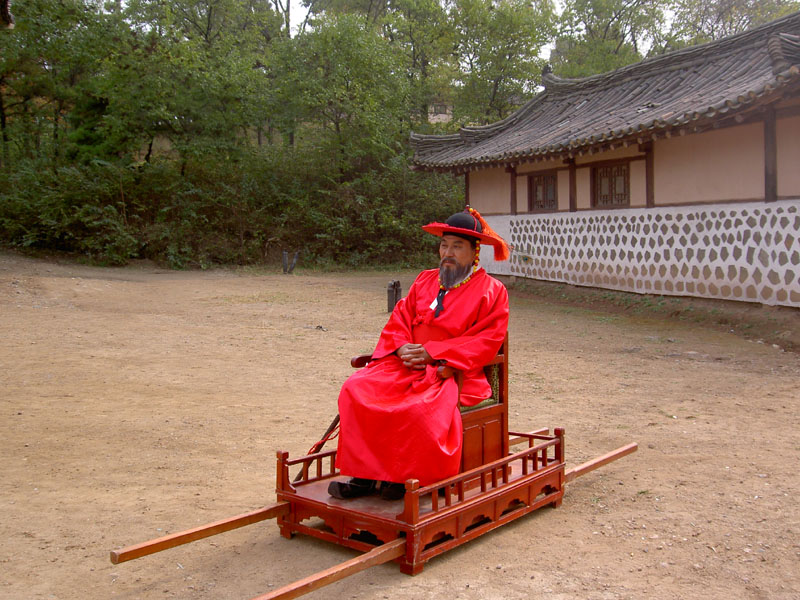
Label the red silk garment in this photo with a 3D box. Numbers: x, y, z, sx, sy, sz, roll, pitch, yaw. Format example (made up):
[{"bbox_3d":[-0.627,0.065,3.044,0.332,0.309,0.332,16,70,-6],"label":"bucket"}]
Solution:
[{"bbox_3d":[0.121,0.346,4.237,0.584,0.993,0.766,3,5,39],"label":"red silk garment"}]

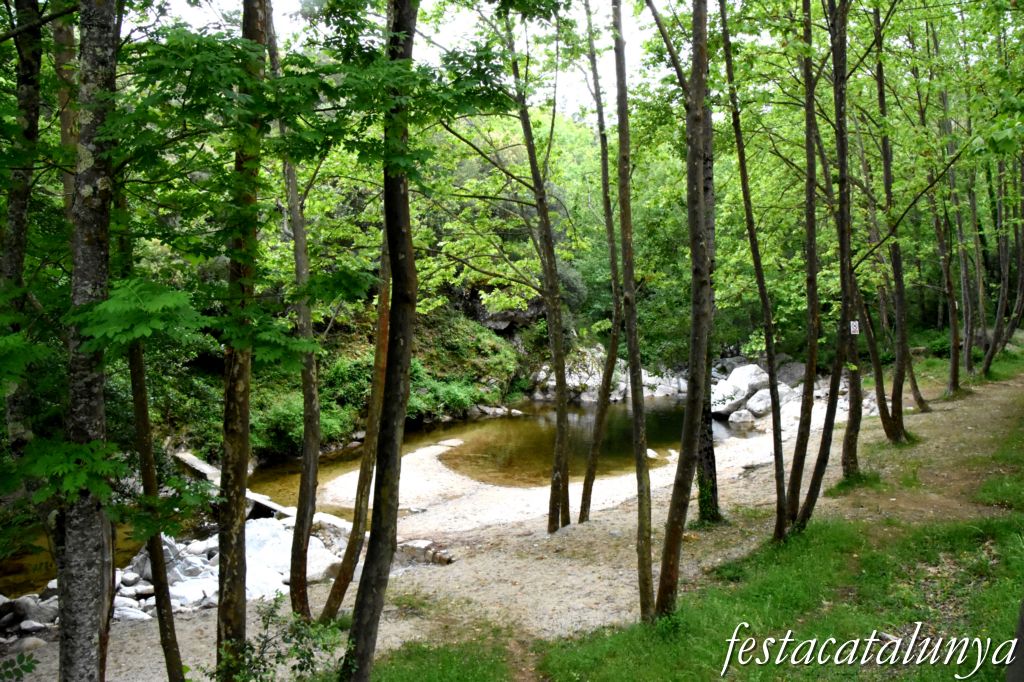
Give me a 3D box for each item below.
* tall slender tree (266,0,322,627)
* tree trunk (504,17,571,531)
[{"bbox_3d":[-1.955,-0.247,6.900,0.478,5.519,0.330,0,1,0],"label":"tall slender tree"},{"bbox_3d":[0.342,-0.919,10.300,0.892,6.923,0.500,0,1,0],"label":"tree trunk"}]

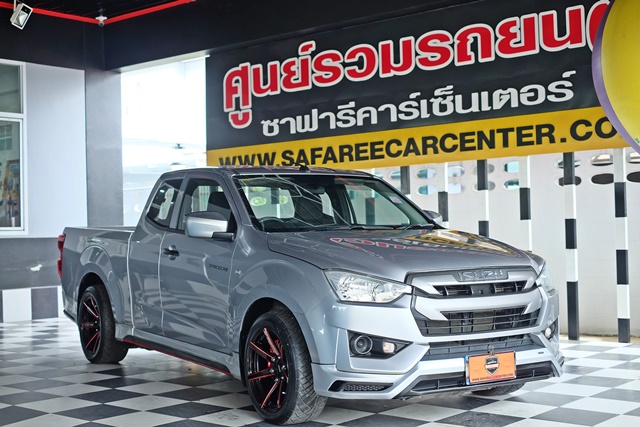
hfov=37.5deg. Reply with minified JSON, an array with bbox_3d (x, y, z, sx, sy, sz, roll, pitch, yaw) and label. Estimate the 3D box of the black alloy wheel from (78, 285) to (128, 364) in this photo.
[{"bbox_3d":[-1.847,0.938,8.020,0.240,0.670,0.670,0,-1,-33],"label":"black alloy wheel"}]

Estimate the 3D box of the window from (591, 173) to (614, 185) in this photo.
[{"bbox_3d":[3.043,-0.369,10.080,0.300,0.125,0.070,-2,-1,40],"label":"window"}]

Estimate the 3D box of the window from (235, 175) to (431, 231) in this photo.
[{"bbox_3d":[0.076,-0.077,6.487,1.420,0.130,0.720,0,36,-32],"label":"window"}]

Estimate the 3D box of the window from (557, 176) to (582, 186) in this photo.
[{"bbox_3d":[2.743,-0.352,10.333,0.313,0.120,0.070,-2,-1,40],"label":"window"}]

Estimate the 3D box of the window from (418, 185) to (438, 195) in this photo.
[{"bbox_3d":[1.339,-0.290,11.518,0.289,0.120,0.070,-2,-1,40],"label":"window"}]

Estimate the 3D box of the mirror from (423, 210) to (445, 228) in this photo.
[{"bbox_3d":[0.825,0.066,7.024,0.250,0.180,0.150,0,-1,-32],"label":"mirror"}]

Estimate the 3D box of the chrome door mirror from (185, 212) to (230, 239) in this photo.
[{"bbox_3d":[-0.726,0.076,6.034,0.250,0.175,0.150,0,-1,-32],"label":"chrome door mirror"}]

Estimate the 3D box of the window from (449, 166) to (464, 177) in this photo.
[{"bbox_3d":[1.562,-0.479,10.863,0.260,0.110,0.100,-2,-1,40],"label":"window"}]

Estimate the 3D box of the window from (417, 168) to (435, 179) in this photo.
[{"bbox_3d":[1.322,-0.488,11.533,0.291,0.120,0.070,-2,-1,40],"label":"window"}]

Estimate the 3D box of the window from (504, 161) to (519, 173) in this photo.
[{"bbox_3d":[2.251,-0.532,10.748,0.300,0.125,0.070,-2,-1,40],"label":"window"}]

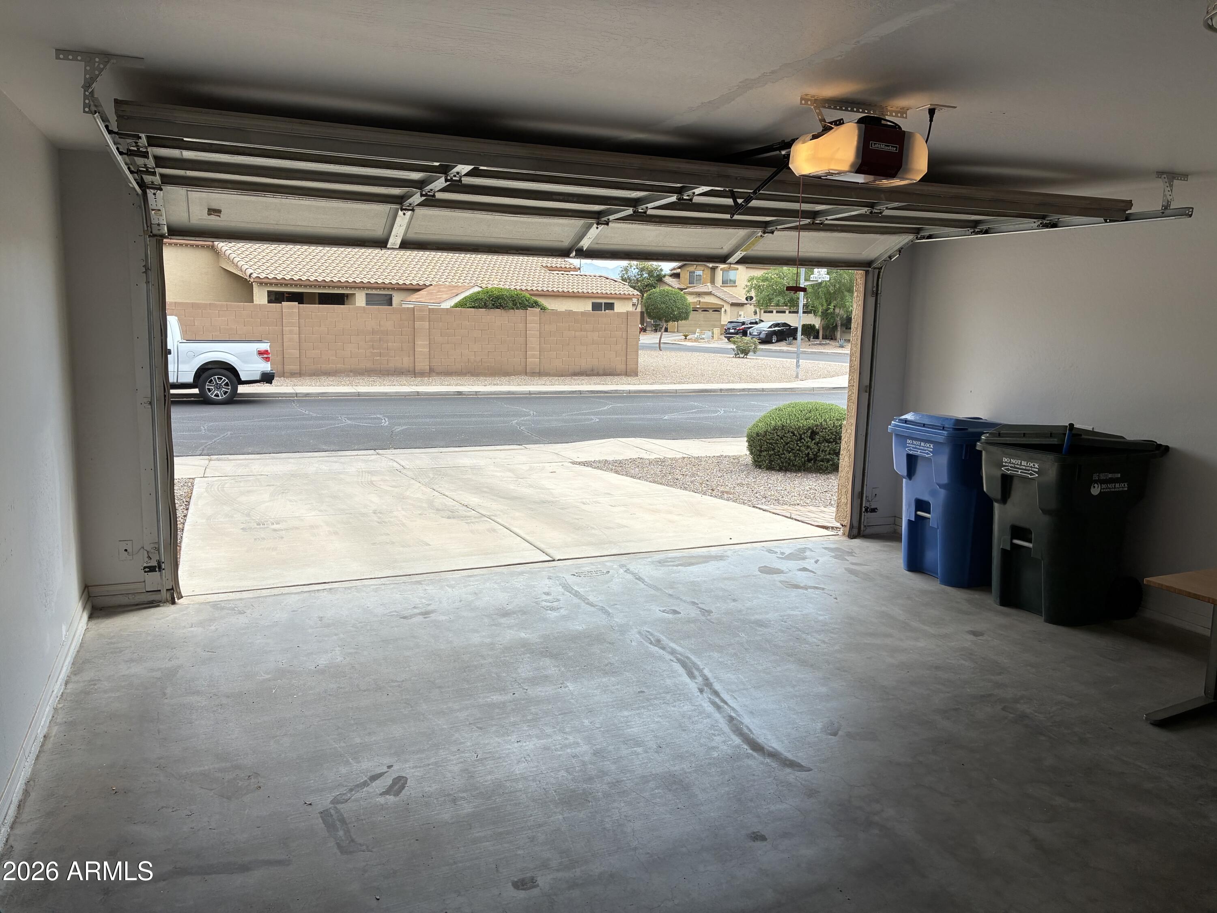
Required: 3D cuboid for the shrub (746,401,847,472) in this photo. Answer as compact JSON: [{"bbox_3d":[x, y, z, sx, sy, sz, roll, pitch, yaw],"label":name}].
[{"bbox_3d":[2.661,-0.289,11.993,1.622,0.865,1.550,3,9,12],"label":"shrub"}]

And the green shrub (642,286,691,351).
[{"bbox_3d":[3.090,-7.175,47.842,2.552,3.249,2.475,2,9,3],"label":"green shrub"}]

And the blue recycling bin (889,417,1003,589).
[{"bbox_3d":[2.374,0.268,6.116,0.830,1.090,0.650,-3,10,-23],"label":"blue recycling bin"}]

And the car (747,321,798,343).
[{"bbox_3d":[11.919,-8.909,65.238,1.850,1.470,4.850,9,12,41],"label":"car"}]

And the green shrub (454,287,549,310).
[{"bbox_3d":[-3.368,-3.895,28.253,3.201,2.601,2.700,-3,10,-23],"label":"green shrub"}]

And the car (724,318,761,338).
[{"bbox_3d":[10.869,-9.479,68.672,1.920,1.700,4.800,9,12,41],"label":"car"}]

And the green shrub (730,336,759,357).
[{"bbox_3d":[6.574,-5.240,43.579,1.362,0.980,1.200,3,9,8],"label":"green shrub"}]

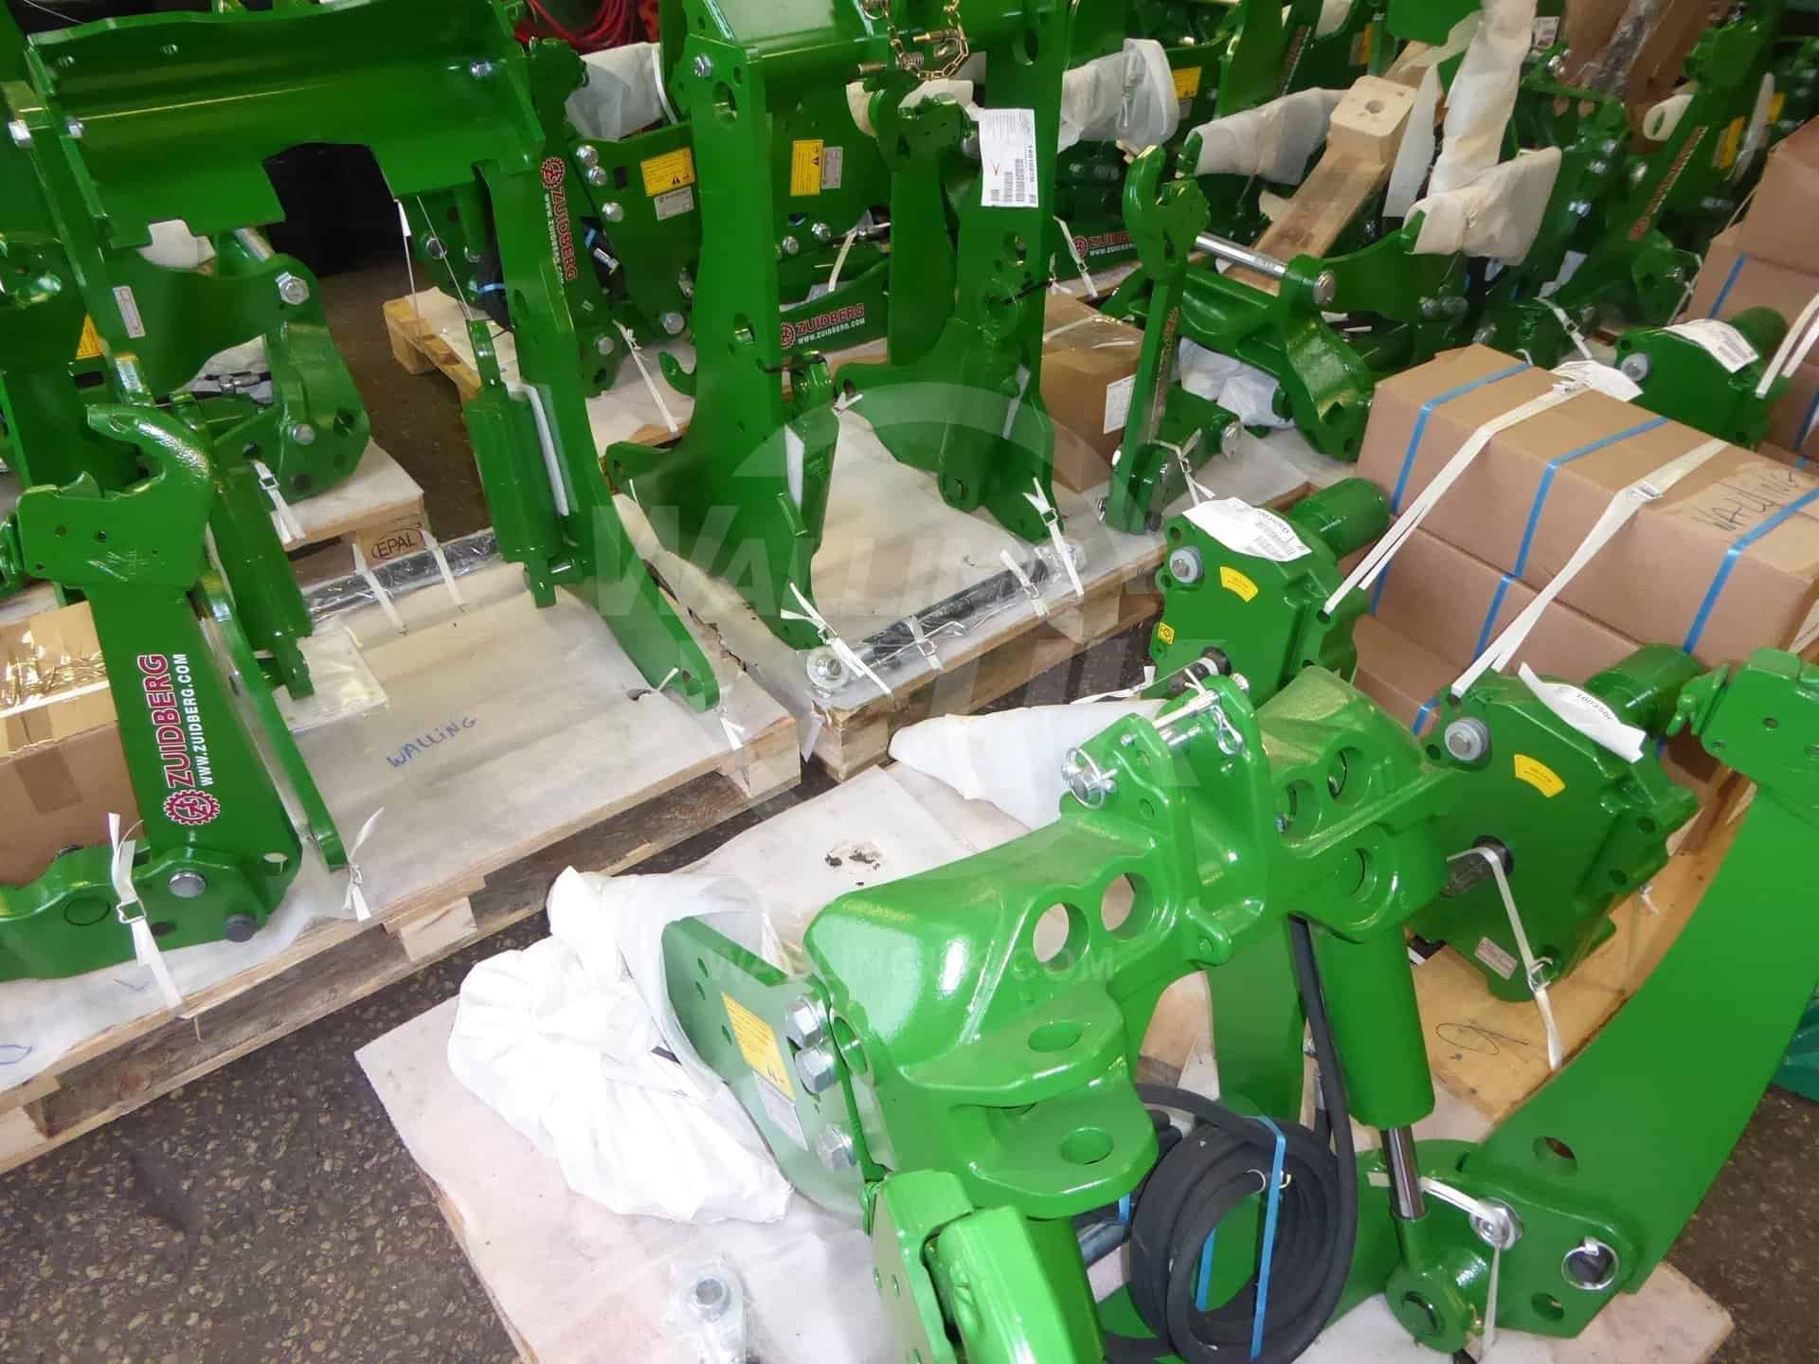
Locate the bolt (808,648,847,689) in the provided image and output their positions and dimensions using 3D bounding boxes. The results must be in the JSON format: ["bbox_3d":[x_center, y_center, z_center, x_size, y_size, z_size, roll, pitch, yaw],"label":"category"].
[{"bbox_3d":[-0.134,-0.023,2.129,0.062,0.045,0.062,-25,46,-29],"label":"bolt"}]

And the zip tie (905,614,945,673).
[{"bbox_3d":[0.026,-0.064,2.194,0.040,0.040,0.110,-26,47,-31],"label":"zip tie"}]

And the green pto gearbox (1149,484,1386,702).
[{"bbox_3d":[0.520,-0.071,1.938,0.385,0.401,0.290,-26,47,-31],"label":"green pto gearbox"}]

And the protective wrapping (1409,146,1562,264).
[{"bbox_3d":[1.121,-0.931,2.604,0.420,0.230,0.090,-25,46,-29],"label":"protective wrapping"}]

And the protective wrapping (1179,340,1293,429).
[{"bbox_3d":[0.704,-0.644,2.804,0.210,0.200,0.280,-25,46,-29],"label":"protective wrapping"}]

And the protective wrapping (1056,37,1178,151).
[{"bbox_3d":[0.481,-1.386,3.127,0.400,0.240,0.120,-25,46,-29],"label":"protective wrapping"}]

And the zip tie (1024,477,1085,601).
[{"bbox_3d":[0.274,-0.268,2.377,0.060,0.140,0.210,-26,47,-31],"label":"zip tie"}]

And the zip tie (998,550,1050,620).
[{"bbox_3d":[0.204,-0.174,2.334,0.045,0.050,0.150,-26,47,-31],"label":"zip tie"}]

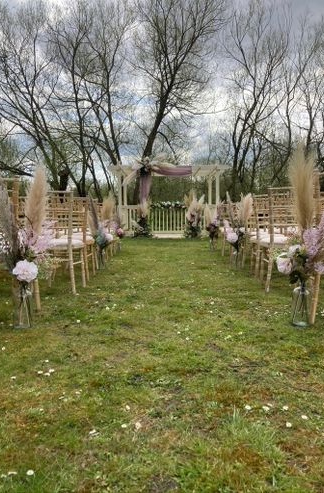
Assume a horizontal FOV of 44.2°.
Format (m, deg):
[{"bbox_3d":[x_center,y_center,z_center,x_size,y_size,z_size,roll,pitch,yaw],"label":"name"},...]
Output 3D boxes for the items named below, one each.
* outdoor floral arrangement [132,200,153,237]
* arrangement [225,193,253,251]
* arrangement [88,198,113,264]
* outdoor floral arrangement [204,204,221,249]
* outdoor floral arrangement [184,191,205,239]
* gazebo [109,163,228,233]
[{"bbox_3d":[-0.594,-0.856,12.300,0.663,1.156,0.580,0,4,0],"label":"outdoor floral arrangement"},{"bbox_3d":[0.978,-0.281,5.100,0.384,0.818,0.360,0,4,0],"label":"arrangement"},{"bbox_3d":[-0.783,-0.185,5.100,0.326,0.882,0.340,0,4,0],"label":"arrangement"},{"bbox_3d":[0.975,-0.386,7.700,0.347,0.907,0.340,0,4,0],"label":"outdoor floral arrangement"},{"bbox_3d":[1.010,-0.994,12.300,0.663,1.495,0.580,0,4,0],"label":"outdoor floral arrangement"},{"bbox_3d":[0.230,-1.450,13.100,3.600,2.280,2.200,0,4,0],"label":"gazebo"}]

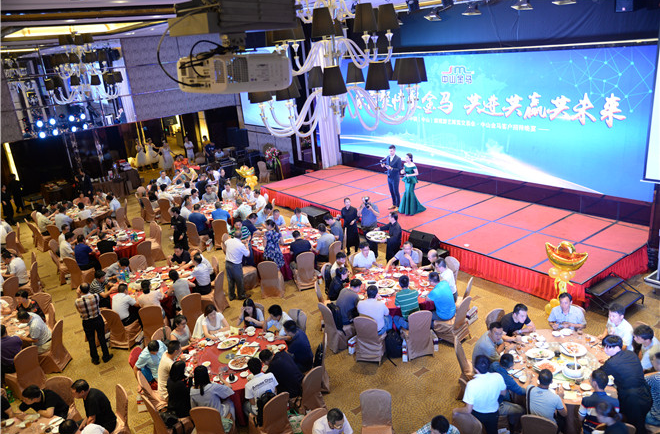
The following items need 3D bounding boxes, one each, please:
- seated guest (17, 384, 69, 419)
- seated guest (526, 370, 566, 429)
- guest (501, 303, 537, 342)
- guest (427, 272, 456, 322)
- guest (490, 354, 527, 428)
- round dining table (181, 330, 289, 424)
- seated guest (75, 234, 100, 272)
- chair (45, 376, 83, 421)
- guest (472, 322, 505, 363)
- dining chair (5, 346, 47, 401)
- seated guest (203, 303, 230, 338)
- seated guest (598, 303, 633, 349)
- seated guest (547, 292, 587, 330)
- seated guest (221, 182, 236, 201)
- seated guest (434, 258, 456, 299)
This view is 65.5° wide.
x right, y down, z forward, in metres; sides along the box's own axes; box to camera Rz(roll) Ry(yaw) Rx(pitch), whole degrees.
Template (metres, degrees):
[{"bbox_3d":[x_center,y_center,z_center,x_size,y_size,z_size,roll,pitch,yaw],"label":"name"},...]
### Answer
[{"bbox_3d":[-4.222,3.035,7.743,0.600,1.120,0.780,8,22,35],"label":"seated guest"},{"bbox_3d":[2.901,2.553,6.928,0.560,1.280,0.800,6,21,30],"label":"seated guest"},{"bbox_3d":[3.139,2.051,8.524,0.520,1.220,0.750,-12,19,-18],"label":"guest"},{"bbox_3d":[1.954,1.666,9.635,0.800,1.230,0.550,11,25,40],"label":"guest"},{"bbox_3d":[2.444,2.498,7.076,0.770,1.200,0.550,-12,20,-18],"label":"guest"},{"bbox_3d":[-1.572,2.629,8.482,1.820,0.760,1.820,-5,19,2],"label":"round dining table"},{"bbox_3d":[-6.356,1.105,13.508,0.520,1.280,0.780,13,26,43],"label":"seated guest"},{"bbox_3d":[-4.160,3.009,7.765,0.490,0.950,0.580,0,19,15],"label":"chair"},{"bbox_3d":[2.502,2.202,7.905,0.770,1.220,0.550,3,20,22],"label":"guest"},{"bbox_3d":[-5.527,2.745,9.176,0.600,0.950,0.460,3,20,22],"label":"dining chair"},{"bbox_3d":[-2.088,2.212,9.473,0.500,1.220,0.750,-9,19,-12],"label":"seated guest"},{"bbox_3d":[4.501,2.012,8.205,0.750,1.260,0.500,-19,23,-36],"label":"seated guest"},{"bbox_3d":[3.887,1.902,8.582,0.620,1.290,0.800,5,21,29],"label":"seated guest"},{"bbox_3d":[-3.464,-0.508,17.778,0.550,1.280,0.800,-2,19,10],"label":"seated guest"},{"bbox_3d":[2.238,1.445,10.441,0.820,1.260,0.520,-3,19,6],"label":"seated guest"}]

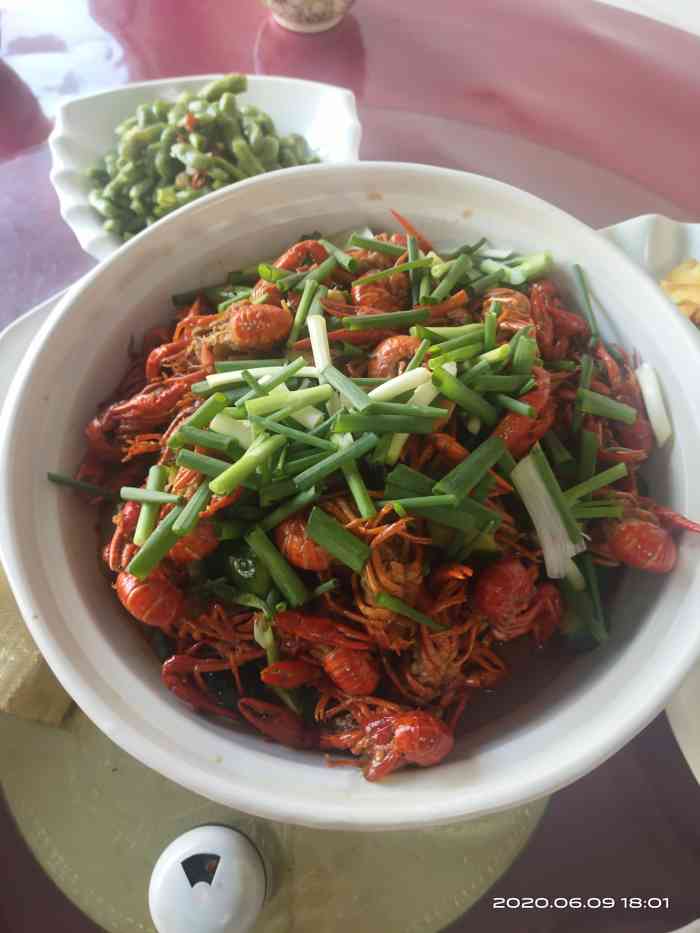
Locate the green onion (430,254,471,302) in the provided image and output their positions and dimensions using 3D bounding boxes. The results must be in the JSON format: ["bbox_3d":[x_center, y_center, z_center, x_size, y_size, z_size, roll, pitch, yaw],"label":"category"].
[{"bbox_3d":[0.053,-0.099,0.428,0.007,0.006,0.038,28,60,16],"label":"green onion"}]

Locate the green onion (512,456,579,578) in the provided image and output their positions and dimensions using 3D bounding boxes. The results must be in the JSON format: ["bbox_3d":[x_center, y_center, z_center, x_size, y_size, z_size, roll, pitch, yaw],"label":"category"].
[{"bbox_3d":[0.092,0.022,0.388,0.016,0.009,0.060,-10,62,-5],"label":"green onion"}]

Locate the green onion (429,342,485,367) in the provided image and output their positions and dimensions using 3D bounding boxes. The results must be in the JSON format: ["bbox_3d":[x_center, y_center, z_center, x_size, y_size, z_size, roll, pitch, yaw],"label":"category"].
[{"bbox_3d":[0.052,-0.054,0.391,0.030,0.004,0.005,-19,61,-20],"label":"green onion"}]

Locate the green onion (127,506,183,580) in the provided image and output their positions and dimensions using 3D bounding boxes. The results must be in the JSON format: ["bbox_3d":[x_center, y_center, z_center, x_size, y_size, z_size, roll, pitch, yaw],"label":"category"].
[{"bbox_3d":[-0.085,0.032,0.357,0.008,0.008,0.036,30,77,18],"label":"green onion"}]

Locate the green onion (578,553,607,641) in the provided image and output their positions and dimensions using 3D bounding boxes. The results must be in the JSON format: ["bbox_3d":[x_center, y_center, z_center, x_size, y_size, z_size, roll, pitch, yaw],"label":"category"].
[{"bbox_3d":[0.107,0.057,0.355,0.006,0.004,0.040,-16,95,-8],"label":"green onion"}]

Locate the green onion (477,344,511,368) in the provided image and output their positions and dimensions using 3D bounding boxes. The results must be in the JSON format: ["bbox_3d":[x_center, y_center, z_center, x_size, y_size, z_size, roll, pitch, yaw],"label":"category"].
[{"bbox_3d":[0.070,-0.055,0.393,0.021,0.005,0.005,-26,62,-24],"label":"green onion"}]

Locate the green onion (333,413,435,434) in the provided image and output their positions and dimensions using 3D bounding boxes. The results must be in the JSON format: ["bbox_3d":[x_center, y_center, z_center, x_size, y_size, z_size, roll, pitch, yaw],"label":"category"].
[{"bbox_3d":[0.015,-0.020,0.369,0.046,0.007,0.008,0,60,1],"label":"green onion"}]

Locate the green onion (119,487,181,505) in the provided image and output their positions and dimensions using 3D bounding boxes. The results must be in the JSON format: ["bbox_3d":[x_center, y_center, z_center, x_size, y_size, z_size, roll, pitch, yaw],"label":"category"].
[{"bbox_3d":[-0.092,0.014,0.374,0.032,0.004,0.005,6,64,14],"label":"green onion"}]

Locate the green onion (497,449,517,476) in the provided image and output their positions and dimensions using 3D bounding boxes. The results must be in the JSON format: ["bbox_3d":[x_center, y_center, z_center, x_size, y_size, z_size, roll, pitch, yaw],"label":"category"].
[{"bbox_3d":[0.074,-0.002,0.382,0.006,0.006,0.019,-23,76,-11],"label":"green onion"}]

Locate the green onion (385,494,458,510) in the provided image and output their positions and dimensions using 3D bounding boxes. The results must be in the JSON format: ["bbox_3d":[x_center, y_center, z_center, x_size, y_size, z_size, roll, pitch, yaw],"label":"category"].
[{"bbox_3d":[0.032,0.017,0.369,0.035,0.004,0.005,-4,64,1],"label":"green onion"}]

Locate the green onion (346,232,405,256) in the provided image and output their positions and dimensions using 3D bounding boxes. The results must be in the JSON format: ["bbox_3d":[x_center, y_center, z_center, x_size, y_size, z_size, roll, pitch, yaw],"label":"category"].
[{"bbox_3d":[0.015,-0.124,0.452,0.032,0.006,0.006,20,62,21],"label":"green onion"}]

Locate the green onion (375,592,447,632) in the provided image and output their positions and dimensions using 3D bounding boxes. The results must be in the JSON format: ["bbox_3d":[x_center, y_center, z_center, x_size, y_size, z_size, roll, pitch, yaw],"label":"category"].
[{"bbox_3d":[0.027,0.065,0.356,0.034,0.004,0.004,26,66,2],"label":"green onion"}]

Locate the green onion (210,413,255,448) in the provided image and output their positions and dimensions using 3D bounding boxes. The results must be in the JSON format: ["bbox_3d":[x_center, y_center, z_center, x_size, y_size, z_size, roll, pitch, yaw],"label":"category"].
[{"bbox_3d":[-0.054,-0.017,0.374,0.026,0.008,0.009,27,64,24],"label":"green onion"}]

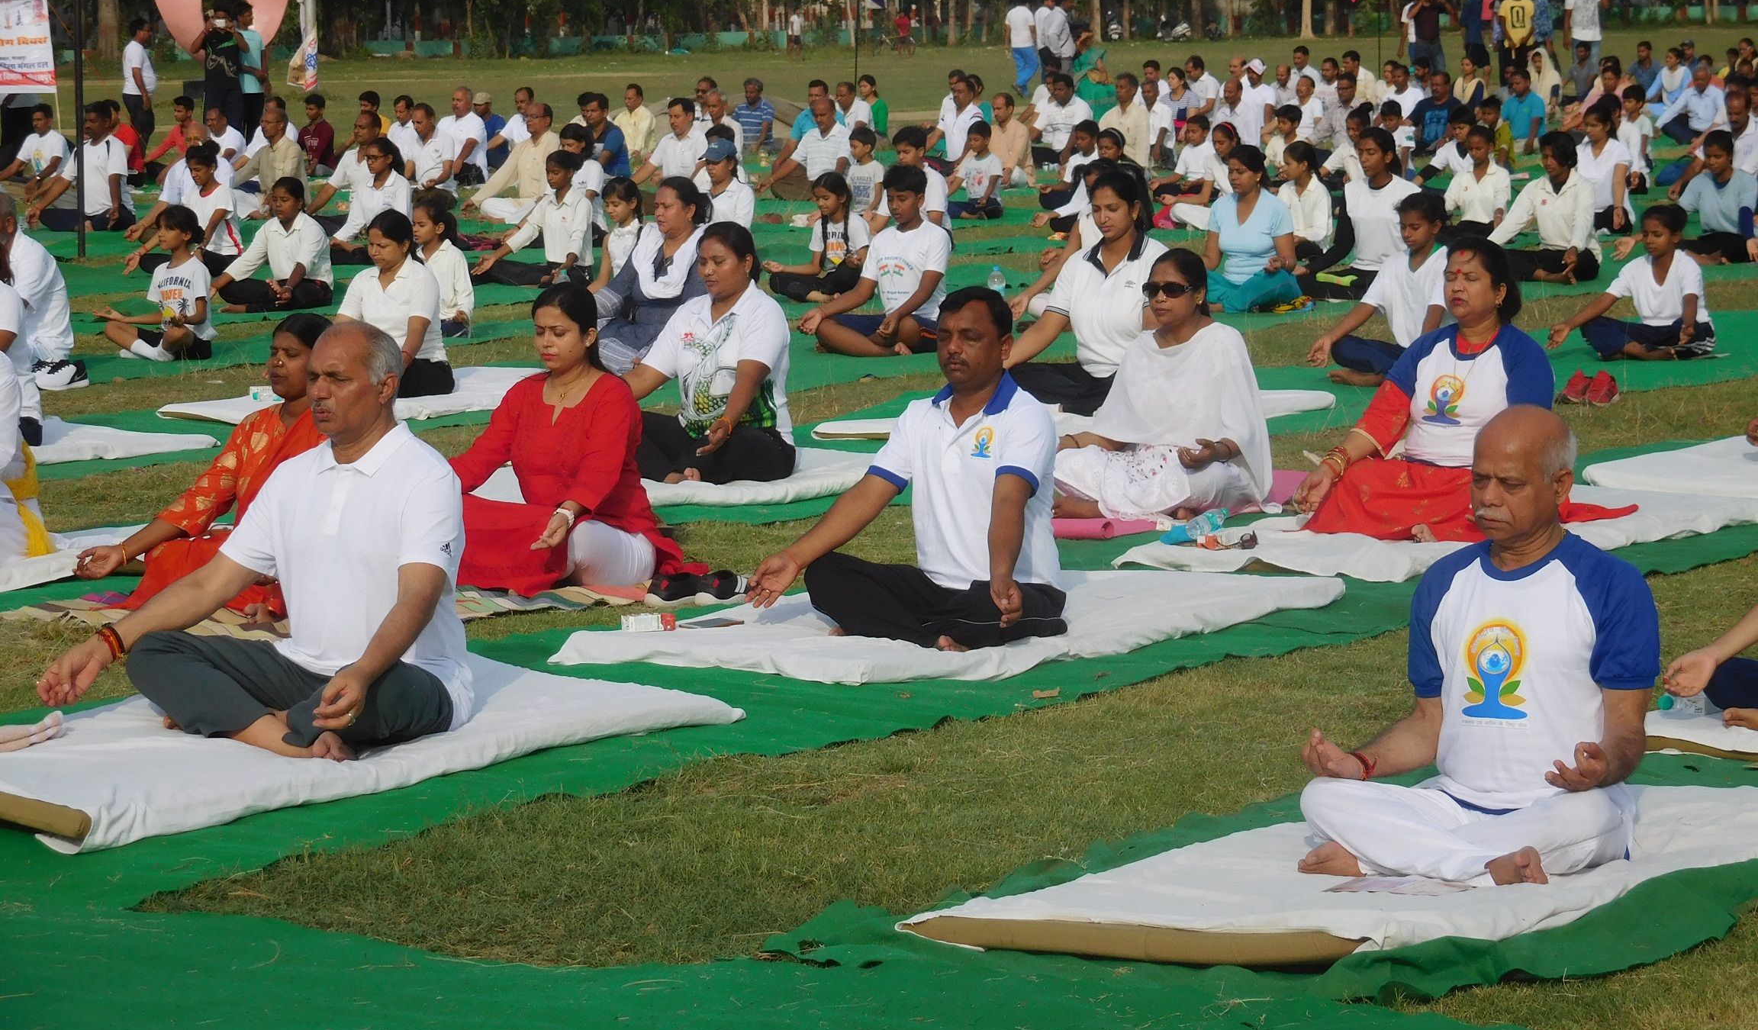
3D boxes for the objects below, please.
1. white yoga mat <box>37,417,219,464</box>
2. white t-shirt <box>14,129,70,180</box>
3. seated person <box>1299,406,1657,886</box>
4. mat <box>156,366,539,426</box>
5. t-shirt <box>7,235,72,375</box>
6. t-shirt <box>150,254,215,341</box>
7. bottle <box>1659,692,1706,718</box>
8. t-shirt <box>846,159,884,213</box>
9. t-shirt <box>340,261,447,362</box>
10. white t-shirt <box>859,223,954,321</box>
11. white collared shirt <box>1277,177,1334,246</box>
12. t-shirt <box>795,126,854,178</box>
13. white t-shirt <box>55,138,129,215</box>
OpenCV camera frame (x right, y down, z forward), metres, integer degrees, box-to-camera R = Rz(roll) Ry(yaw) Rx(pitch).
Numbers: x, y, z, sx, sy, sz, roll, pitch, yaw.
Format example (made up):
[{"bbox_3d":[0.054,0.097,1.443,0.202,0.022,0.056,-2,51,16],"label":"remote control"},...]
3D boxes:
[{"bbox_3d":[-3.330,-0.230,18.156,0.920,0.070,1.800,3,7,38],"label":"white yoga mat"},{"bbox_3d":[-7.158,-3.053,43.500,0.460,0.540,0.290,3,7,35],"label":"white t-shirt"},{"bbox_3d":[1.091,0.222,9.100,0.630,0.820,0.560,2,6,27],"label":"seated person"},{"bbox_3d":[-1.940,-0.479,20.390,0.940,0.070,1.820,3,7,36],"label":"mat"},{"bbox_3d":[-3.829,-0.950,22.600,0.450,0.620,0.310,4,8,42],"label":"t-shirt"},{"bbox_3d":[-2.978,-0.926,21.700,0.310,0.360,0.220,4,7,35],"label":"t-shirt"},{"bbox_3d":[1.687,0.380,10.660,0.068,0.068,0.210,2,7,30],"label":"bottle"},{"bbox_3d":[-0.095,-2.257,35.000,0.290,0.380,0.190,2,6,25],"label":"t-shirt"},{"bbox_3d":[-1.986,-0.830,20.800,0.410,0.470,0.270,3,7,31],"label":"t-shirt"},{"bbox_3d":[0.110,-1.062,22.000,0.410,0.460,0.250,2,6,25],"label":"white t-shirt"},{"bbox_3d":[2.662,-1.876,31.600,0.380,0.450,0.300,4,7,40],"label":"white collared shirt"},{"bbox_3d":[-0.454,-3.064,43.000,0.460,0.500,0.290,2,7,30],"label":"t-shirt"},{"bbox_3d":[-5.832,-2.520,37.800,0.500,0.580,0.360,3,7,35],"label":"white t-shirt"}]

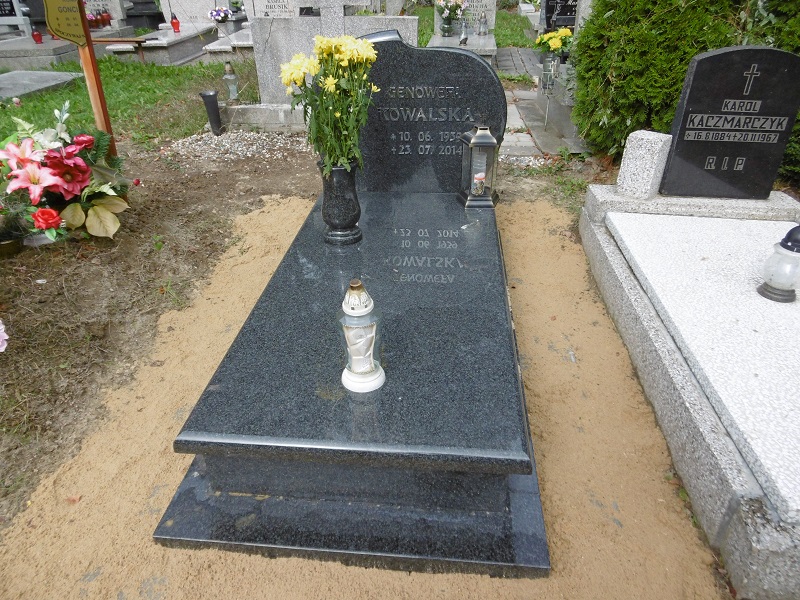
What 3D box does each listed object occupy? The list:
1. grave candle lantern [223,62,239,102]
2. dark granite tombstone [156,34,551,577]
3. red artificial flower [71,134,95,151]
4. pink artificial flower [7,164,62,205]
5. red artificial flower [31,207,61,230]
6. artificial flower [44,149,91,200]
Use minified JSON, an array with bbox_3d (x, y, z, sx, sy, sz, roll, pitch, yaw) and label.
[{"bbox_3d":[-1.412,-1.807,4.620,0.115,0.319,0.115,2,31,5],"label":"grave candle lantern"},{"bbox_3d":[-0.049,-0.281,1.859,0.935,0.952,1.879,2,31,5],"label":"dark granite tombstone"},{"bbox_3d":[-1.603,-0.795,2.800,0.105,0.075,0.075,-13,-2,-19],"label":"red artificial flower"},{"bbox_3d":[-1.759,-0.561,2.670,0.220,0.190,0.100,-16,14,-22],"label":"pink artificial flower"},{"bbox_3d":[-1.721,-0.397,2.700,0.122,0.105,0.080,-16,-1,-22],"label":"red artificial flower"},{"bbox_3d":[-1.642,-0.620,2.740,0.195,0.240,0.110,-14,14,-20],"label":"artificial flower"}]

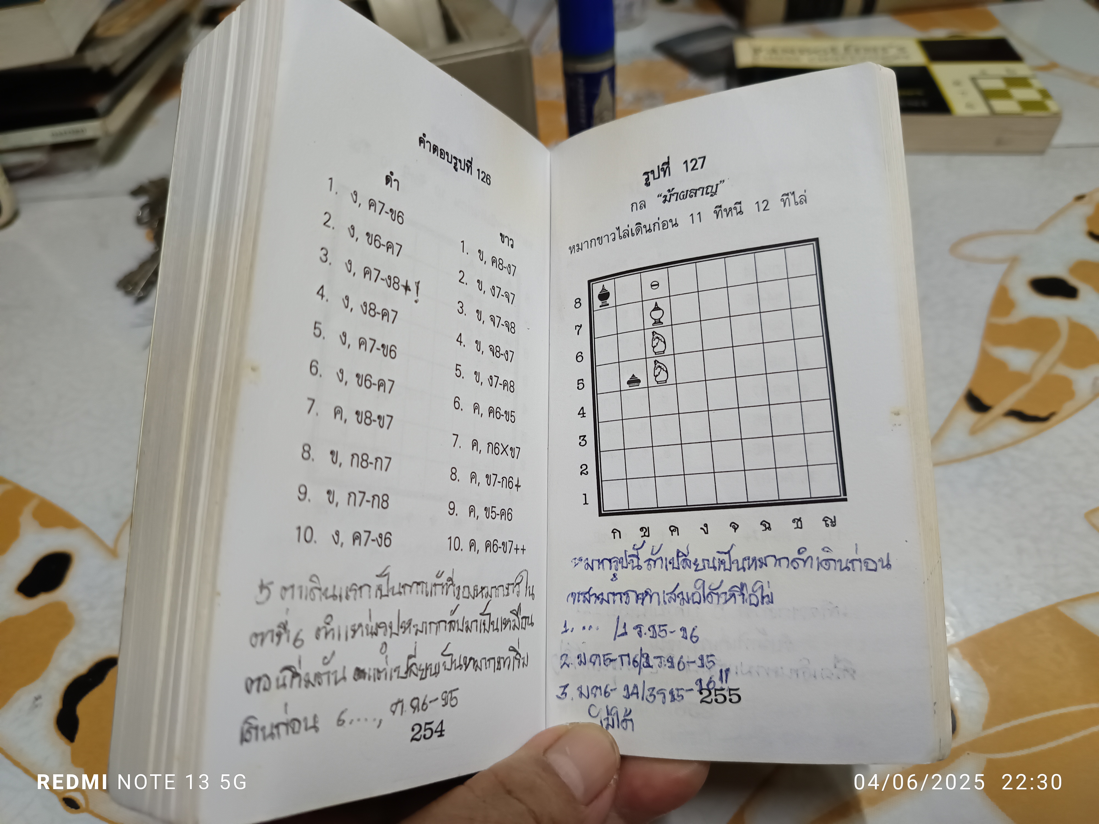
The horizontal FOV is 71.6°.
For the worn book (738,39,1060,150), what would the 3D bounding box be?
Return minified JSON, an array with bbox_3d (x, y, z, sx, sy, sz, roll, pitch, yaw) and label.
[{"bbox_3d":[0.200,-0.196,0.466,0.169,0.024,0.108,3,47,8],"label":"worn book"}]

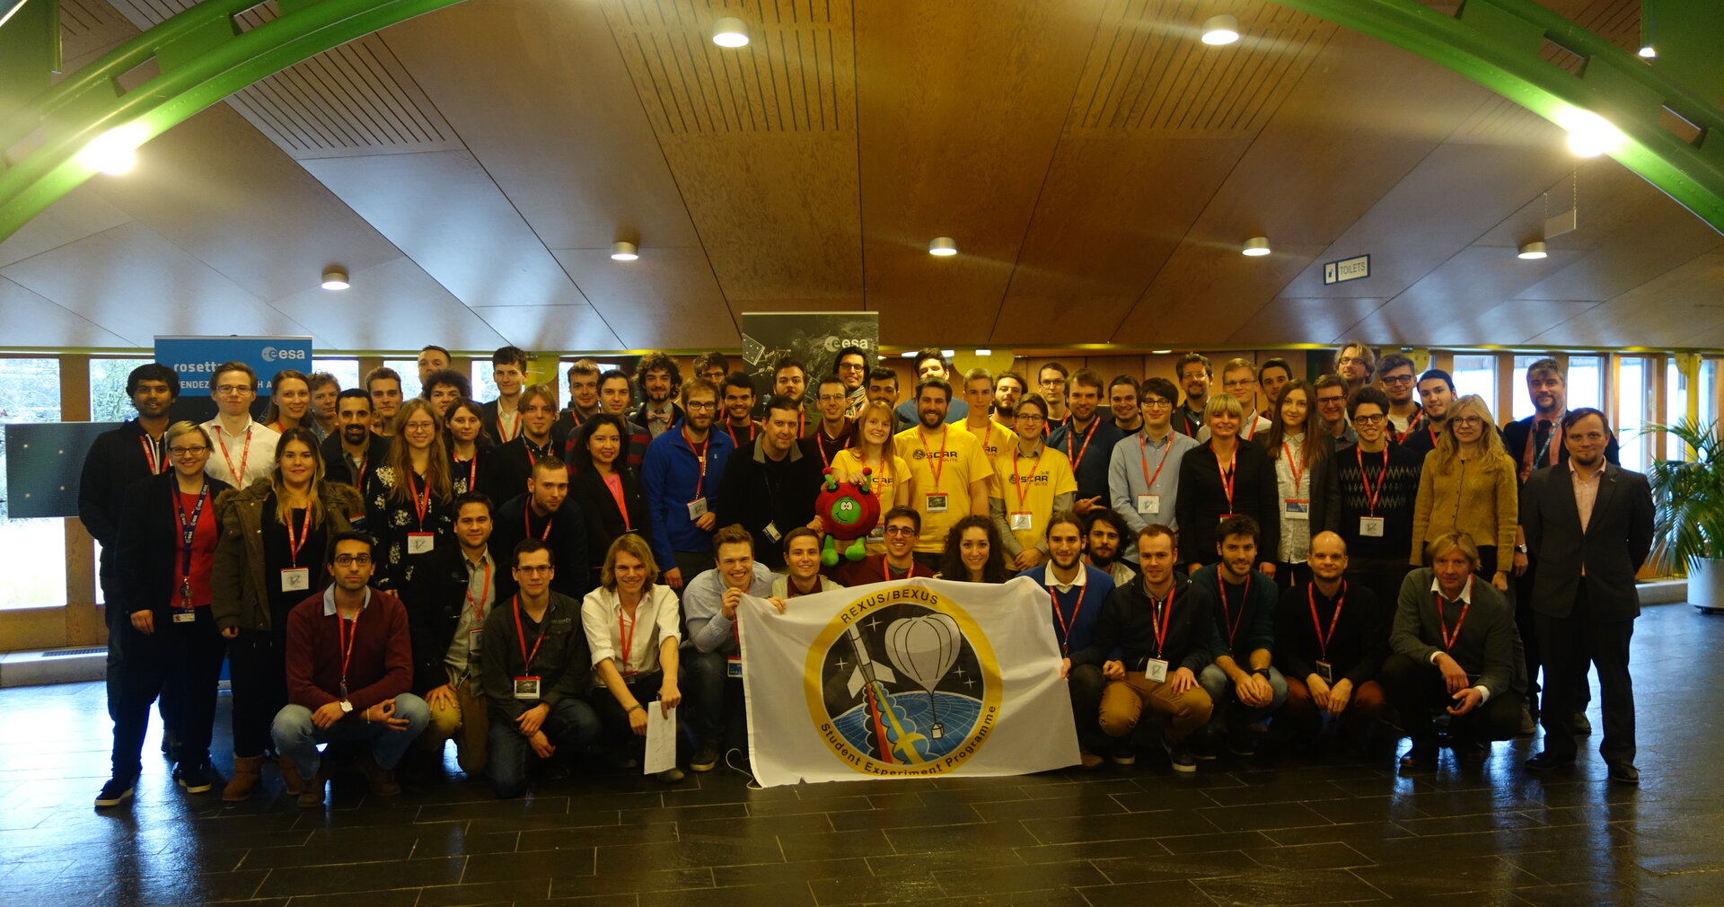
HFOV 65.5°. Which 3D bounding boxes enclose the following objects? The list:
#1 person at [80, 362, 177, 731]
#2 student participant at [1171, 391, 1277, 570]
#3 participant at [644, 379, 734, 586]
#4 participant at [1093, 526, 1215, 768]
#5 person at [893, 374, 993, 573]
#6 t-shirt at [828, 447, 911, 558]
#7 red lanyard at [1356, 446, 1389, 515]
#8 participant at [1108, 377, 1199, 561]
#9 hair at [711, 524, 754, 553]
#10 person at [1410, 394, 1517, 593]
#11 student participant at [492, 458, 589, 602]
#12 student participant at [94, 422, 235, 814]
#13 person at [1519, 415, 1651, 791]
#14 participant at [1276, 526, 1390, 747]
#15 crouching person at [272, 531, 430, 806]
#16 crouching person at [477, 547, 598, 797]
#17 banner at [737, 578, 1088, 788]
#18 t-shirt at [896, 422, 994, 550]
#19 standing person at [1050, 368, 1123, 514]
[{"bbox_3d":[-3.466,0.503,6.541,0.580,1.883,0.400,-1,2,-20],"label":"person"},{"bbox_3d":[1.915,0.536,7.022,0.520,1.706,0.340,0,2,12],"label":"student participant"},{"bbox_3d":[-0.870,0.536,6.850,0.490,1.828,0.360,-1,2,-14],"label":"participant"},{"bbox_3d":[1.336,0.867,6.200,0.600,1.090,0.680,0,2,7],"label":"participant"},{"bbox_3d":[0.442,0.488,7.271,0.580,1.807,0.380,0,2,3],"label":"person"},{"bbox_3d":[0.038,0.245,6.930,0.450,0.581,0.270,0,2,-1],"label":"t-shirt"},{"bbox_3d":[2.543,0.119,6.680,0.170,0.361,0.160,0,2,16],"label":"red lanyard"},{"bbox_3d":[1.599,0.483,7.321,0.540,1.796,0.360,0,2,9],"label":"participant"},{"bbox_3d":[-0.579,0.392,6.100,0.185,0.160,0.210,-1,2,-10],"label":"hair"},{"bbox_3d":[2.960,0.547,6.600,0.520,1.677,0.320,0,2,17],"label":"person"},{"bbox_3d":[-1.557,0.716,6.528,0.520,1.430,0.680,-1,2,-18],"label":"student participant"},{"bbox_3d":[-3.043,0.667,5.876,0.540,1.594,0.420,-1,2,-22],"label":"student participant"},{"bbox_3d":[3.391,0.628,6.280,0.530,1.659,0.380,1,2,25],"label":"person"},{"bbox_3d":[2.322,0.869,6.633,0.570,1.060,0.660,0,2,14],"label":"participant"},{"bbox_3d":[-2.262,0.891,5.934,0.660,1.130,0.680,-1,2,-22],"label":"crouching person"},{"bbox_3d":[-1.425,0.909,5.950,0.540,1.070,0.660,-1,2,-9],"label":"crouching person"},{"bbox_3d":[0.213,1.016,6.150,1.520,0.907,0.140,0,2,-8],"label":"banner"},{"bbox_3d":[0.409,0.192,7.080,0.570,0.690,0.280,0,2,3],"label":"t-shirt"},{"bbox_3d":[1.215,0.457,7.350,0.500,1.845,0.330,0,2,7],"label":"standing person"}]

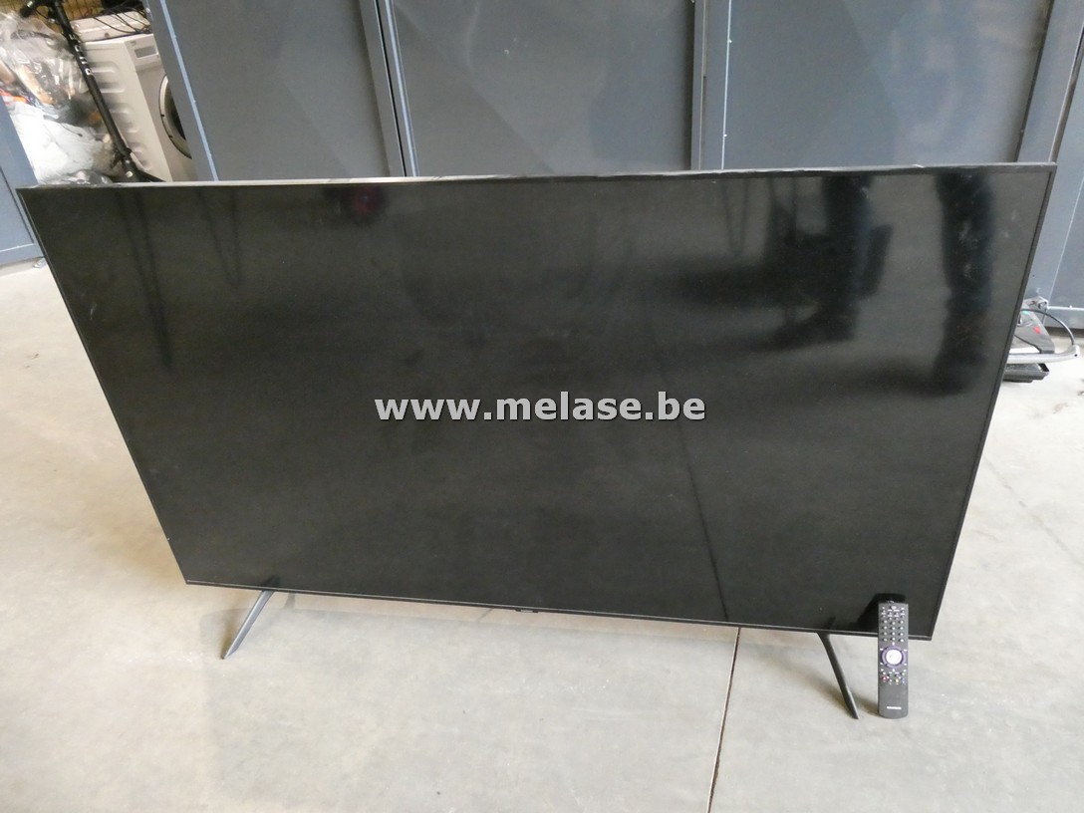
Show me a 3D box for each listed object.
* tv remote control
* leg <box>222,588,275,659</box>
[{"bbox_3d":[0.591,0.424,1.269,0.048,0.198,0.020,-1,5,10],"label":"tv remote control"},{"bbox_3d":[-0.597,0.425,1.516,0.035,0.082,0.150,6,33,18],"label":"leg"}]

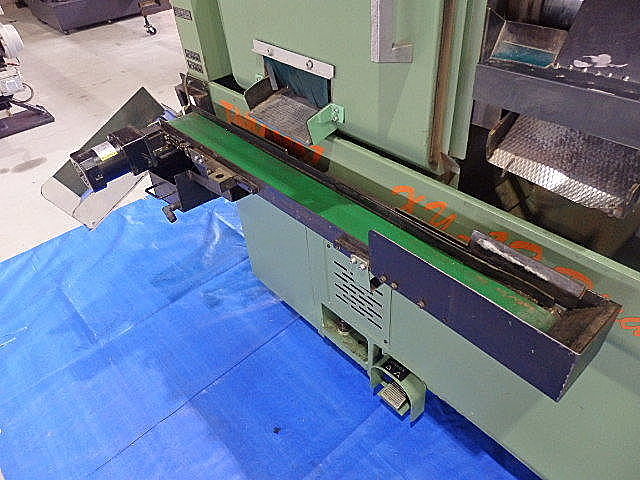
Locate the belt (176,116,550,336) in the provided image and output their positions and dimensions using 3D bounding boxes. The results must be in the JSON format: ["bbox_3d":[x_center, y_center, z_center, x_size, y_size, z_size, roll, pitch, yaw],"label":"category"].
[{"bbox_3d":[-0.040,-0.118,1.216,0.100,0.040,1.297,-33,47,-28],"label":"belt"}]

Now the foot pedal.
[{"bbox_3d":[0.256,0.536,1.580,0.078,0.025,0.081,-38,50,-22],"label":"foot pedal"}]

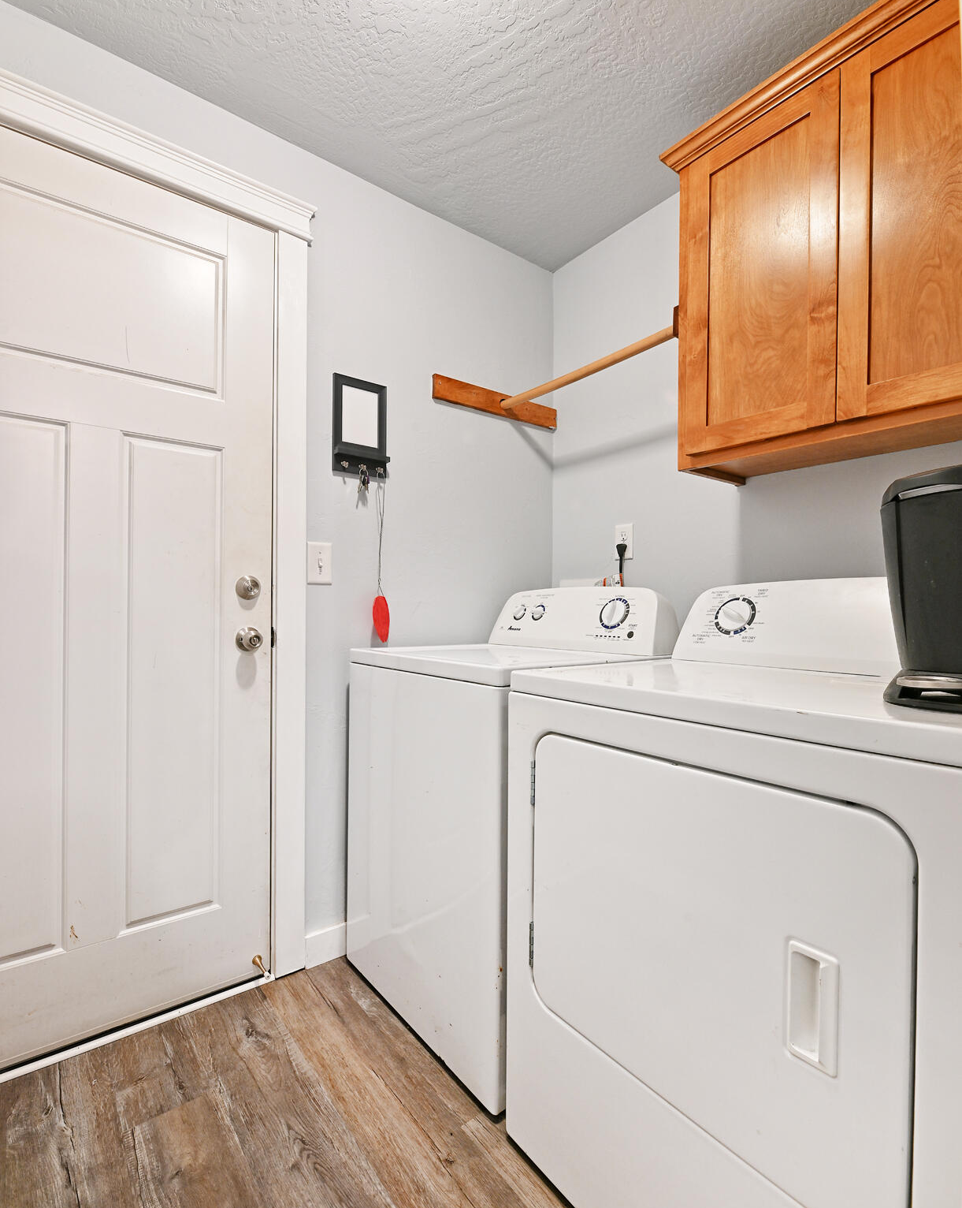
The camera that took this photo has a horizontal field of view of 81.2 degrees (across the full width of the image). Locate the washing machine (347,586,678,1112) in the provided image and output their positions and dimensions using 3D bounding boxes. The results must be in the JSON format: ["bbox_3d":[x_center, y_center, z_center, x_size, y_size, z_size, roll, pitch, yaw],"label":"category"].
[{"bbox_3d":[0.094,0.490,1.573,0.670,1.089,0.683,0,0,-39],"label":"washing machine"}]

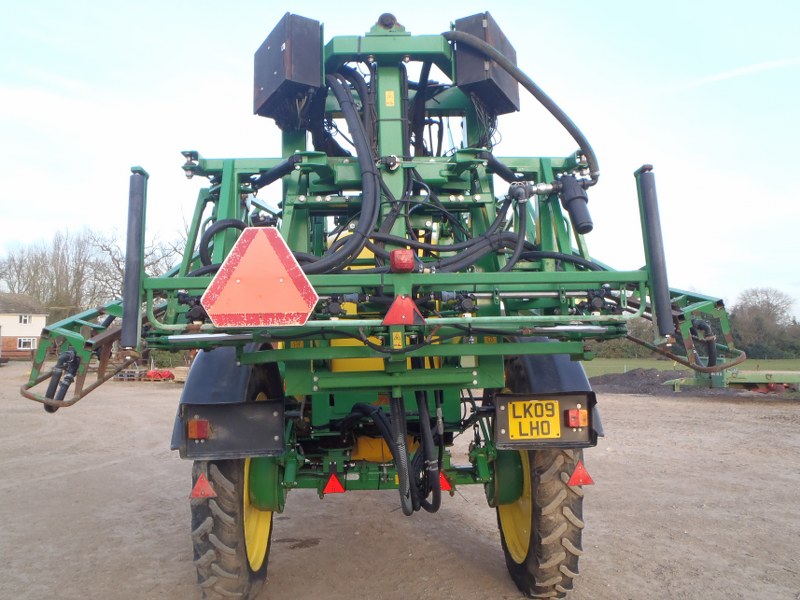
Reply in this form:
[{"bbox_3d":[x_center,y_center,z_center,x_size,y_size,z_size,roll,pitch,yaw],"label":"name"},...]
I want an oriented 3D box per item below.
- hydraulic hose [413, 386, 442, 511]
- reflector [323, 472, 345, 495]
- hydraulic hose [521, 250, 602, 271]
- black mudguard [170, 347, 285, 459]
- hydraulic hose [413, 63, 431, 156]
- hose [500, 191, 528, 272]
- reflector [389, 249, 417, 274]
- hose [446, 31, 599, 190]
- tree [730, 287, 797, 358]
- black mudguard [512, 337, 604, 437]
[{"bbox_3d":[0.131,0.693,2.980,0.115,0.535,0.200,-1,-4,-3],"label":"hydraulic hose"},{"bbox_3d":[-0.436,1.216,4.280,0.147,0.137,0.012,-1,-4,-3],"label":"reflector"},{"bbox_3d":[0.640,-0.158,2.580,0.335,0.080,0.130,-1,-4,-3],"label":"hydraulic hose"},{"bbox_3d":[-0.940,0.570,3.970,0.600,0.630,1.050,-1,-4,-3],"label":"black mudguard"},{"bbox_3d":[0.099,-0.839,2.850,0.085,0.410,0.100,-1,-4,-3],"label":"hydraulic hose"},{"bbox_3d":[0.435,-0.257,2.460,0.100,0.300,0.090,-1,-4,-3],"label":"hose"},{"bbox_3d":[0.009,-0.140,2.320,0.085,0.080,0.055,0,-4,-6],"label":"reflector"},{"bbox_3d":[0.484,-0.773,2.600,0.590,0.590,0.200,-1,-4,-3],"label":"hose"},{"bbox_3d":[39.322,2.434,70.000,6.800,7.600,6.500,-3,-4,27],"label":"tree"},{"bbox_3d":[0.785,0.520,4.060,0.580,0.600,1.050,-1,-4,-3],"label":"black mudguard"}]

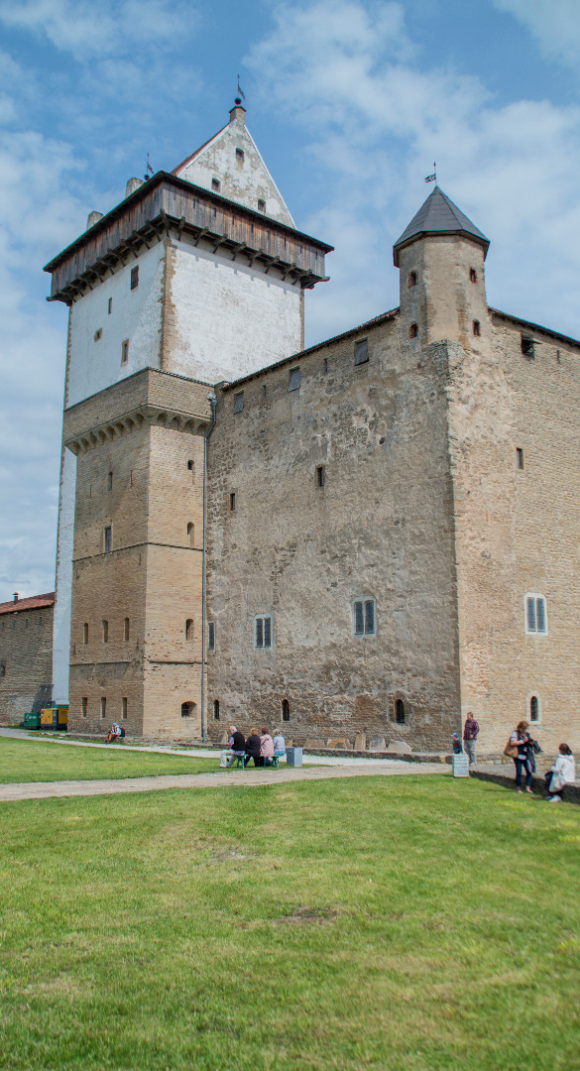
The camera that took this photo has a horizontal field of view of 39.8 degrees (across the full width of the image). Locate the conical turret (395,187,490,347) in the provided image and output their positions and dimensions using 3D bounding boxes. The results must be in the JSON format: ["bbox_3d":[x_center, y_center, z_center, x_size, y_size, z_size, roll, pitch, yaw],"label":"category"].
[{"bbox_3d":[7.441,-12.924,39.246,4.600,9.306,4.600,-2,-11,5],"label":"conical turret"}]

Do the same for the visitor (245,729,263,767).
[{"bbox_3d":[-1.176,6.774,25.570,0.500,1.235,0.740,2,-11,-11],"label":"visitor"}]

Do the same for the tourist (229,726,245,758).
[{"bbox_3d":[-1.794,6.708,25.379,0.850,1.306,0.520,-6,-12,25],"label":"tourist"}]

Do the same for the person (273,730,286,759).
[{"bbox_3d":[-0.390,6.830,25.760,0.440,1.180,0.730,2,-11,-13],"label":"person"}]

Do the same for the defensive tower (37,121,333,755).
[{"bbox_3d":[-8.290,-9.206,61.489,17.300,46.998,17.700,9,-15,-42],"label":"defensive tower"}]

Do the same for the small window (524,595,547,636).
[{"bbox_3d":[11.272,3.667,36.910,1.550,1.872,0.220,8,-14,-37],"label":"small window"}]

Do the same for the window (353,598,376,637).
[{"bbox_3d":[3.509,3.790,37.142,0.220,1.806,1.394,10,-15,-43],"label":"window"}]

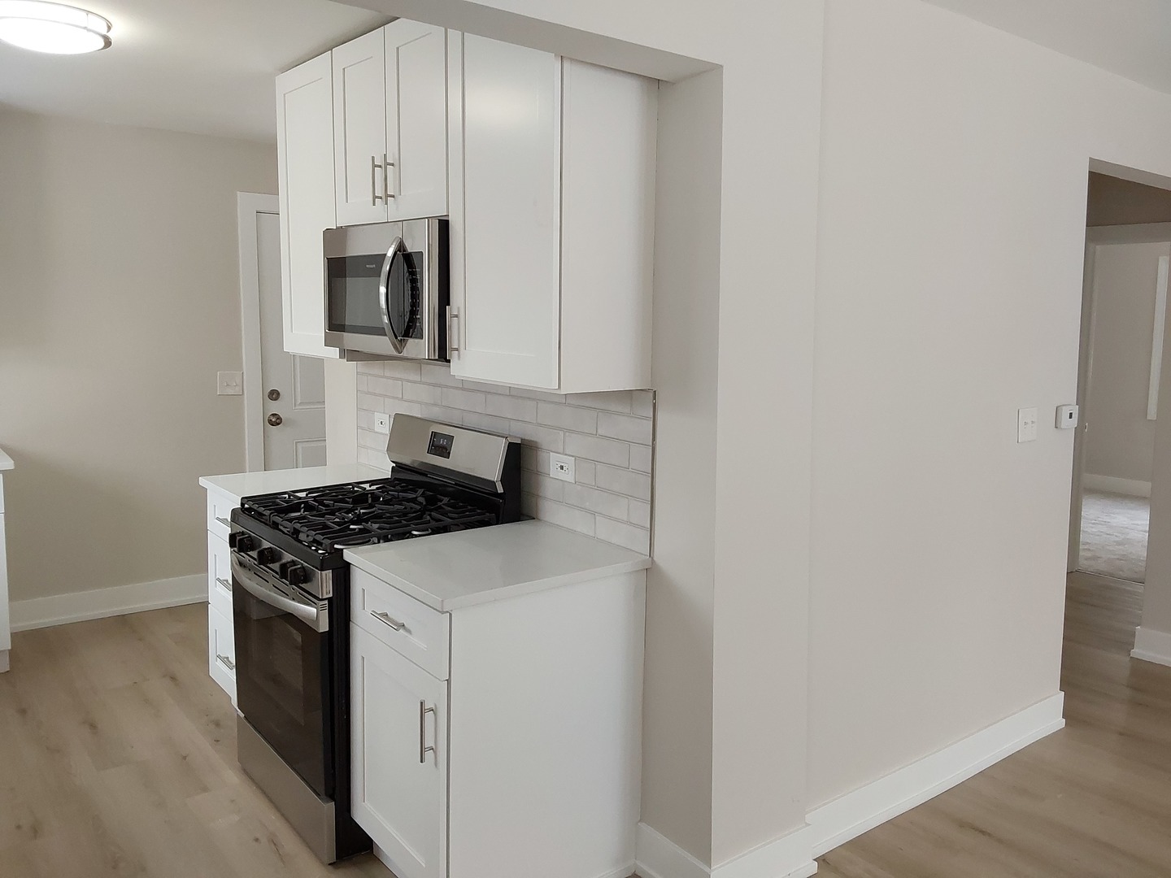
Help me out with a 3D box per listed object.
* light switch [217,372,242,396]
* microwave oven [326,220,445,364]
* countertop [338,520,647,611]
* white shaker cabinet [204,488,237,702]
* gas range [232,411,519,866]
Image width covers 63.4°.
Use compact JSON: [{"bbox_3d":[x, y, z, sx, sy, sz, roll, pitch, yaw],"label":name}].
[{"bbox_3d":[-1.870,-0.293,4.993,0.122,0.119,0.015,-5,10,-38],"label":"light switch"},{"bbox_3d":[-0.540,-0.476,3.106,0.415,0.418,0.758,-5,10,-38],"label":"microwave oven"},{"bbox_3d":[-0.242,0.332,2.623,0.658,0.029,0.543,-5,10,-38],"label":"countertop"},{"bbox_3d":[-1.060,0.625,3.695,0.655,0.882,0.524,-5,10,-38],"label":"white shaker cabinet"},{"bbox_3d":[-0.716,0.558,3.126,0.710,1.187,0.762,-5,10,-38],"label":"gas range"}]

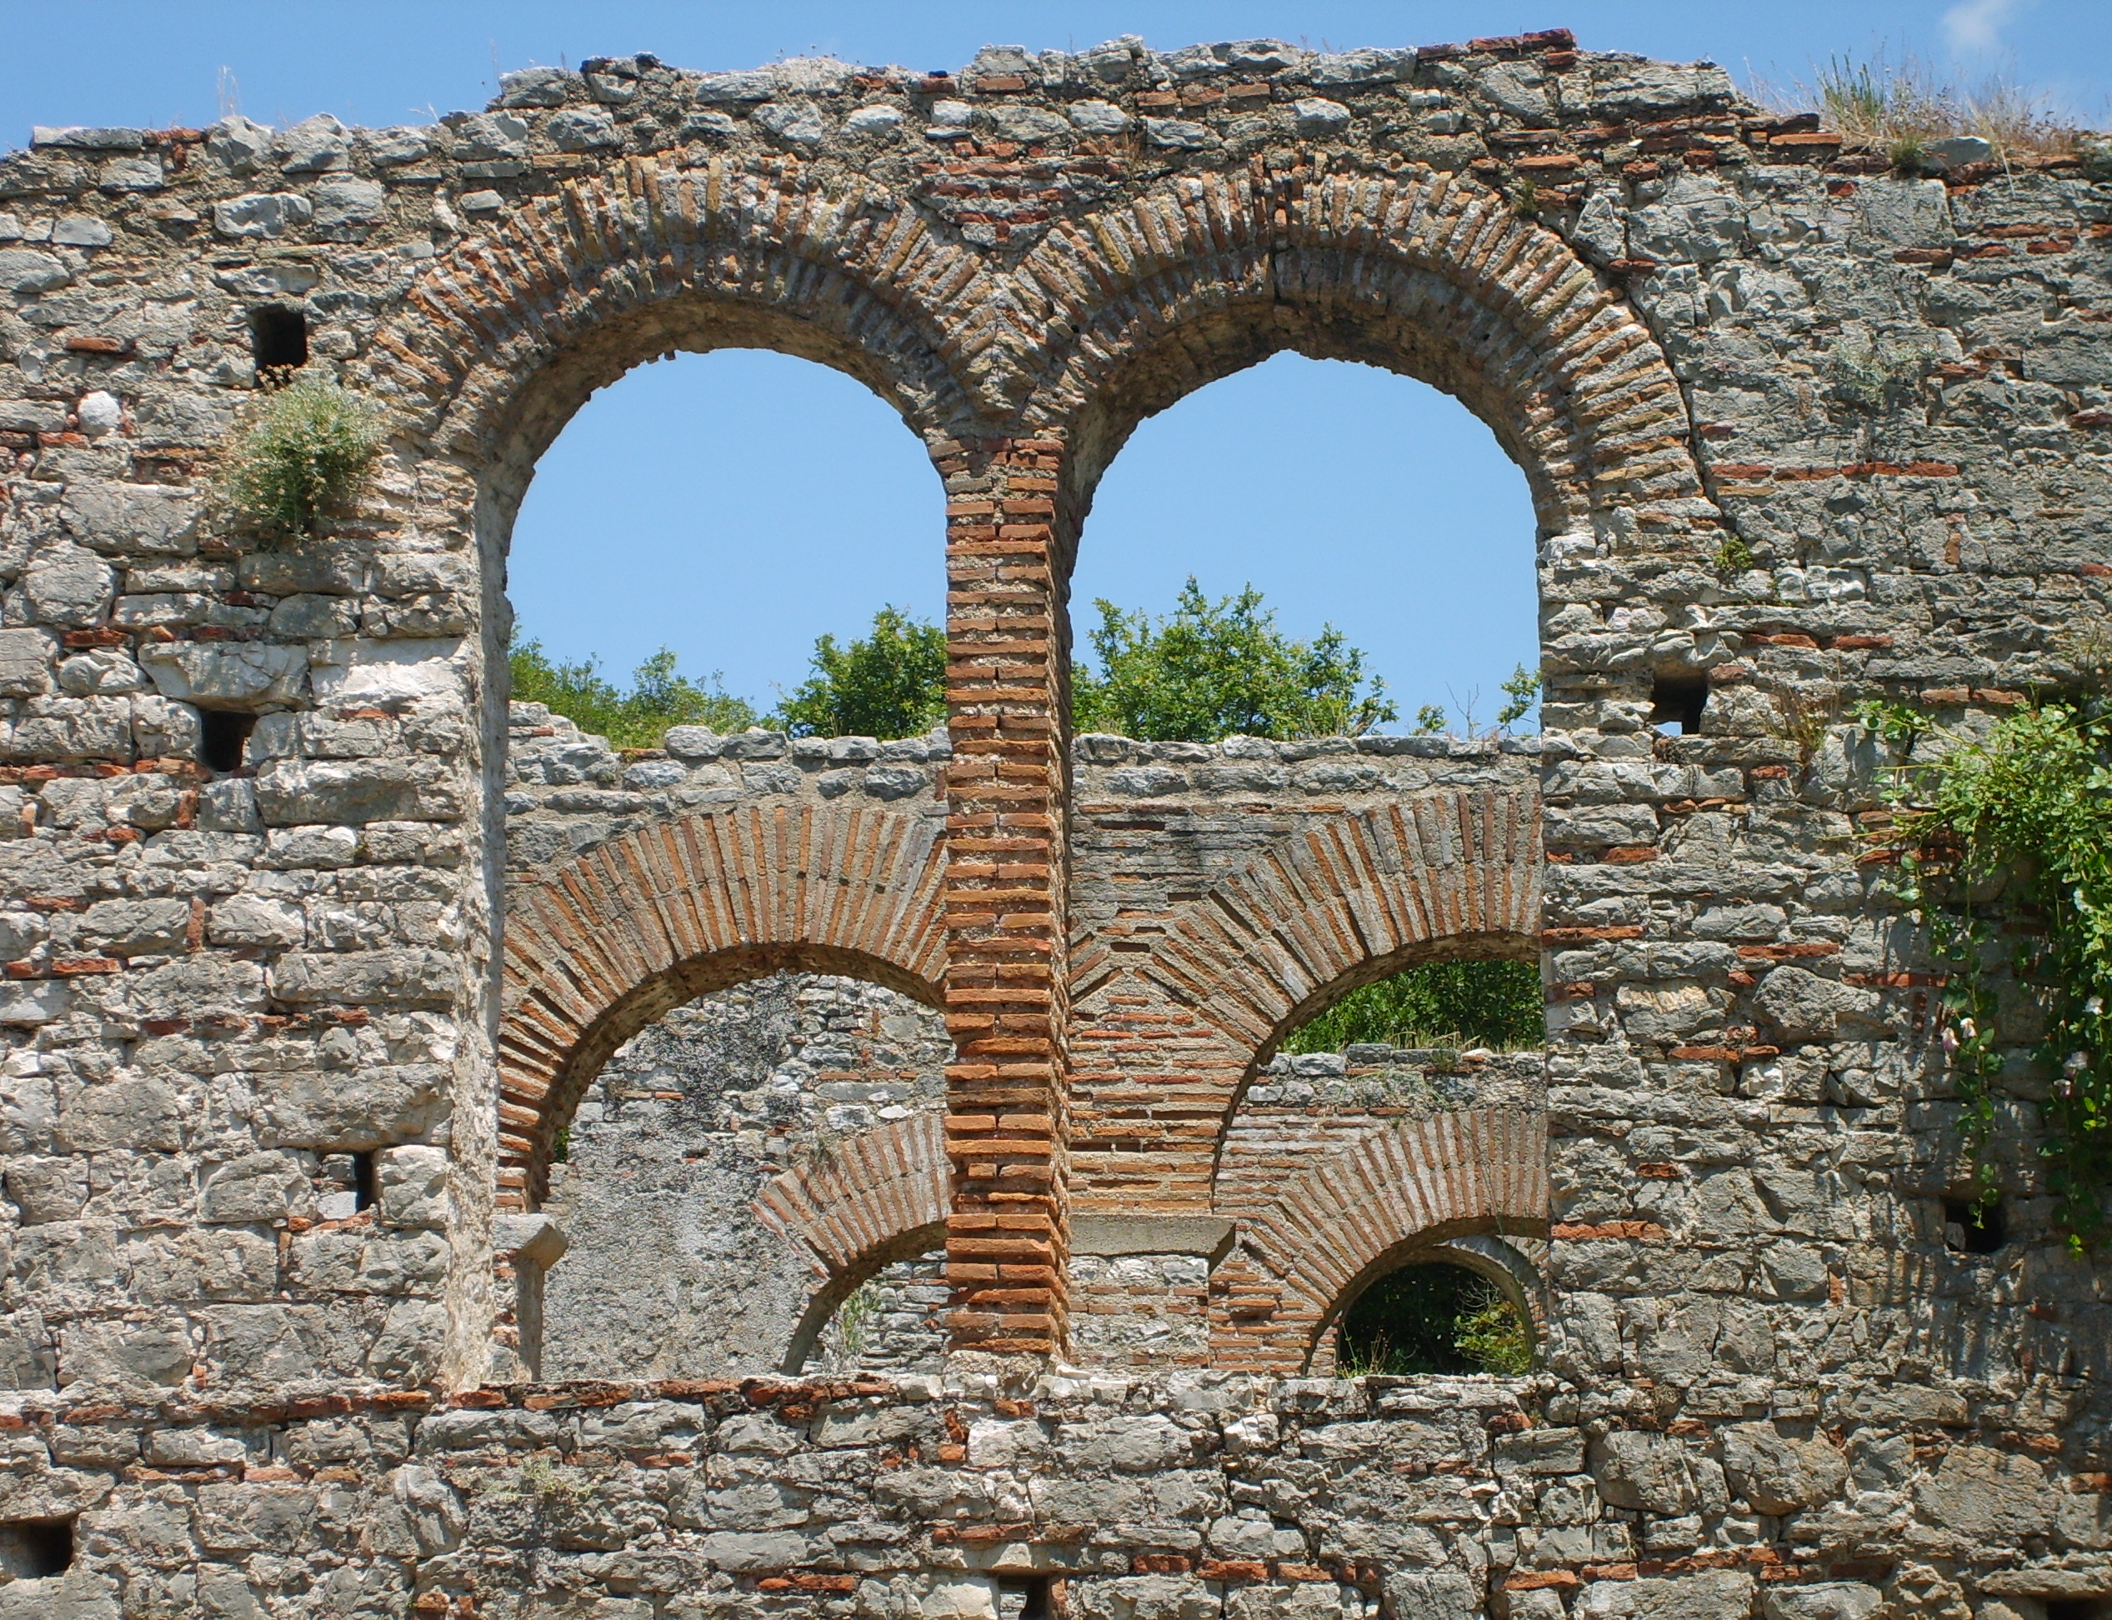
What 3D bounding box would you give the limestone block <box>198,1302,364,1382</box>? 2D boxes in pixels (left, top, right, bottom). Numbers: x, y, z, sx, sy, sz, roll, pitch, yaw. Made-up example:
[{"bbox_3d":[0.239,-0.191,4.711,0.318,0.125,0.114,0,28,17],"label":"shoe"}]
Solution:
[{"bbox_3d":[-2.540,1.783,19.051,0.543,0.260,0.270,-1,-12,5],"label":"limestone block"}]

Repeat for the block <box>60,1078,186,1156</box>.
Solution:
[{"bbox_3d":[-2.897,0.980,17.938,0.396,0.241,0.250,-1,-15,2],"label":"block"}]

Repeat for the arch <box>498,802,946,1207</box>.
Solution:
[{"bbox_3d":[-1.294,1.051,28.915,3.400,2.000,0.700,-1,-12,5],"label":"arch"}]

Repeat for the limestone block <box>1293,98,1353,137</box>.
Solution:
[{"bbox_3d":[0.860,-2.216,18.592,0.196,0.134,0.160,-1,-15,2],"label":"limestone block"}]

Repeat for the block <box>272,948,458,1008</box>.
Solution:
[{"bbox_3d":[-2.293,0.589,19.288,0.611,0.200,0.270,-1,-12,5],"label":"block"}]

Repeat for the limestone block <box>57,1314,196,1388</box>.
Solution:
[{"bbox_3d":[-2.961,1.760,18.466,0.441,0.226,0.270,-1,-13,5],"label":"limestone block"}]

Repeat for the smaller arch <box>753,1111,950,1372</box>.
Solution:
[{"bbox_3d":[-0.466,2.771,34.952,2.653,1.740,0.850,-1,-13,5],"label":"smaller arch"}]

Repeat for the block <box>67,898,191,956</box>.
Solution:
[{"bbox_3d":[-3.100,0.420,19.402,0.415,0.196,0.270,-1,-12,5],"label":"block"}]

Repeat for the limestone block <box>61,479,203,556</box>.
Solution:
[{"bbox_3d":[-2.946,-0.900,18.454,0.440,0.260,0.270,-1,-15,2],"label":"limestone block"}]

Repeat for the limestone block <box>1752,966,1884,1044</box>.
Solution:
[{"bbox_3d":[2.421,0.642,18.243,0.414,0.247,0.260,-1,-13,5],"label":"limestone block"}]

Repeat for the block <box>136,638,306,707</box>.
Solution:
[{"bbox_3d":[-2.715,-0.414,18.951,0.546,0.233,0.280,-1,-13,5],"label":"block"}]

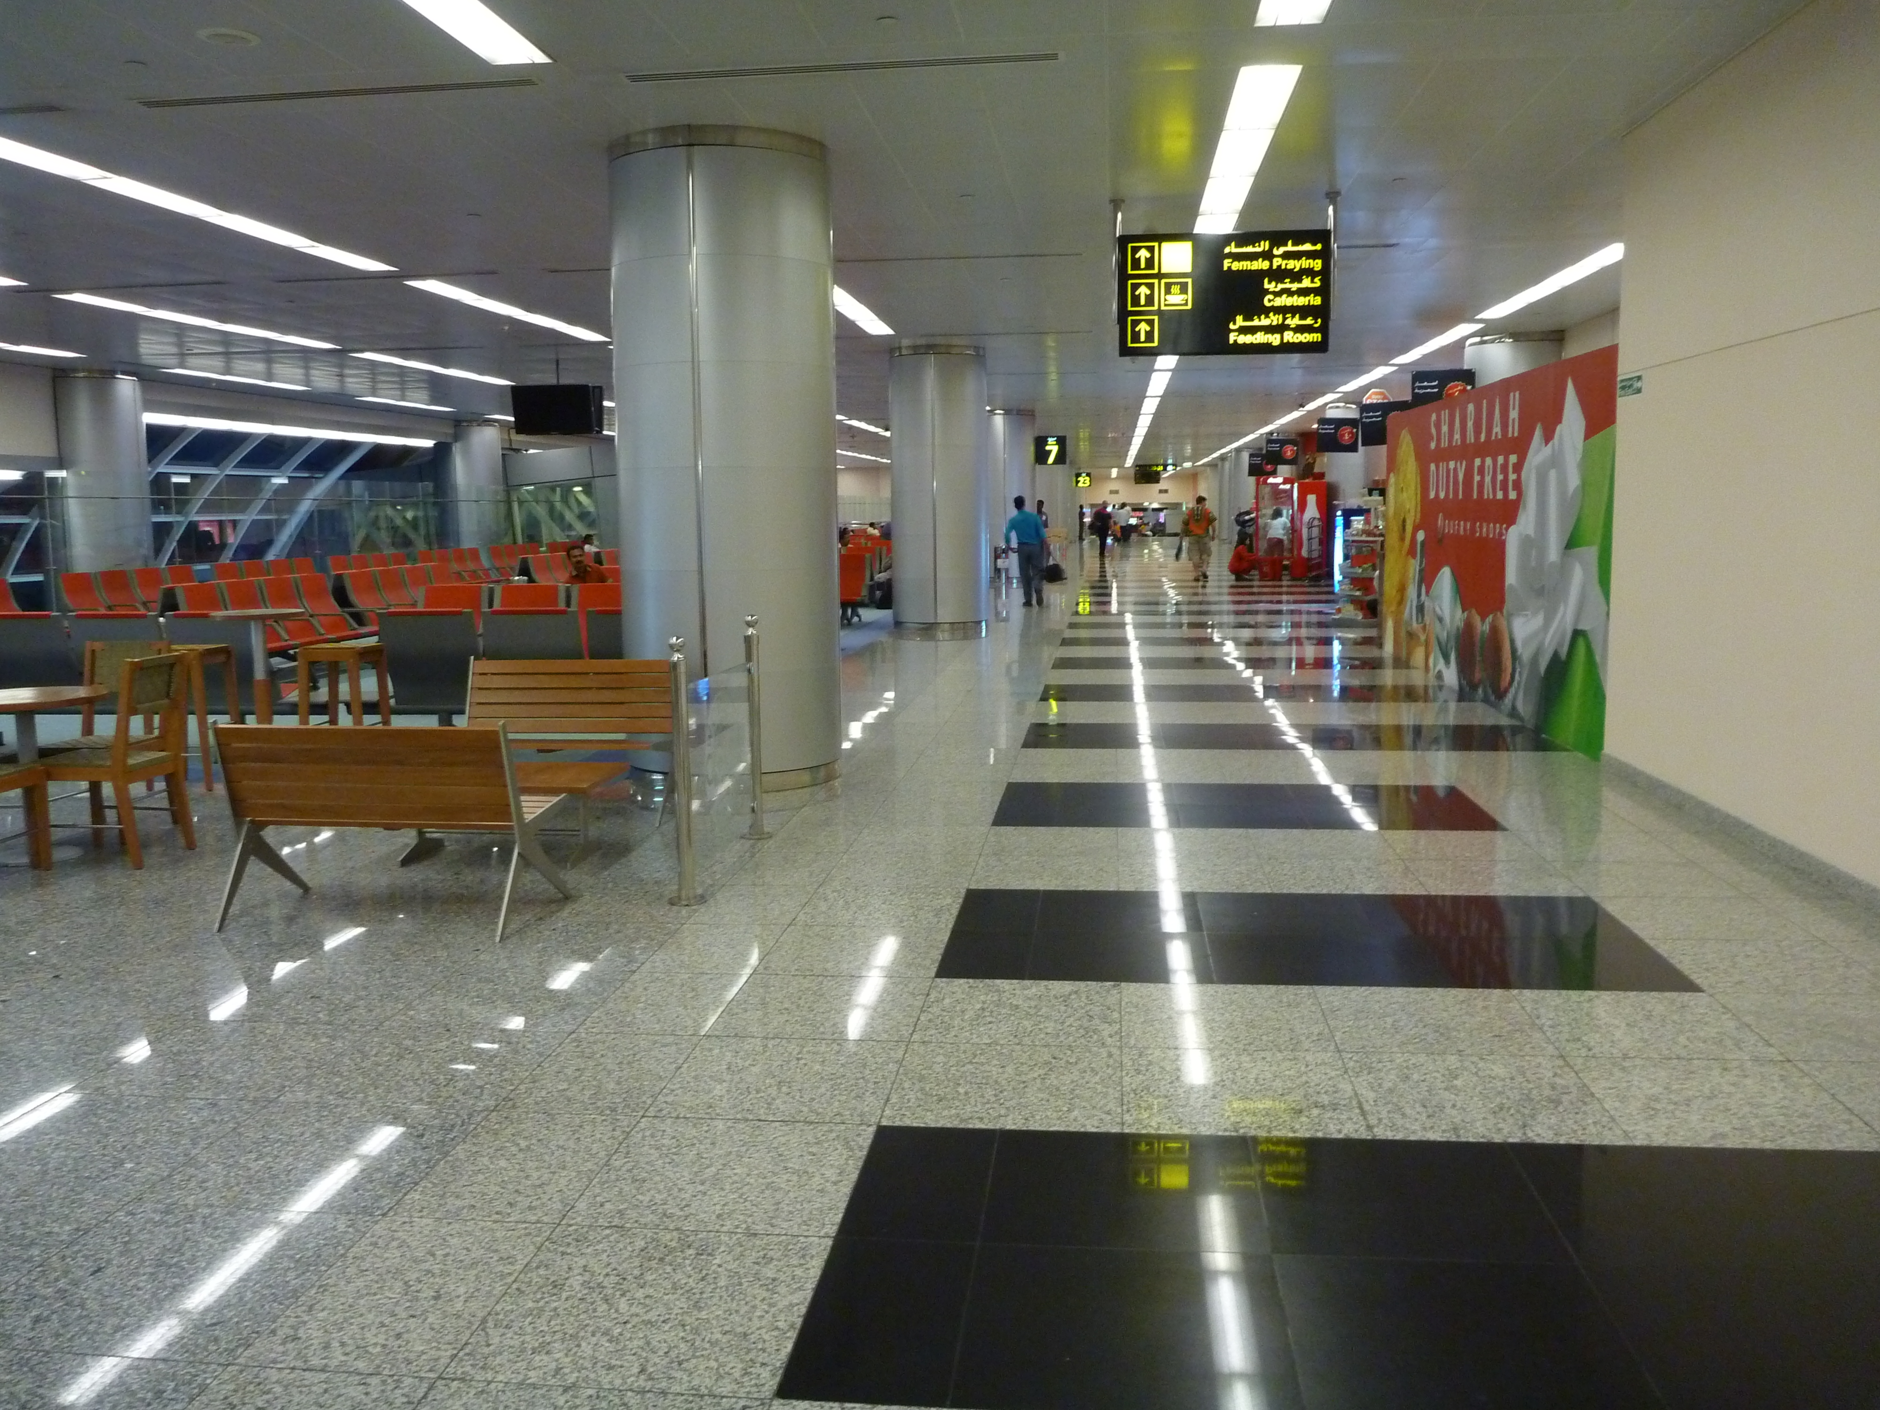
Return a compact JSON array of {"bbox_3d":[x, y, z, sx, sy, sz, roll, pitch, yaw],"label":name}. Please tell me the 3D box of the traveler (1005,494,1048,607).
[{"bbox_3d":[1.323,-2.423,23.994,0.620,1.730,0.420,0,7,7],"label":"traveler"}]

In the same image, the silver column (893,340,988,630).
[{"bbox_3d":[-0.003,-2.771,19.634,1.240,3.540,1.240,0,7,7],"label":"silver column"}]

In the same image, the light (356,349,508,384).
[{"bbox_3d":[-6.677,-4.498,20.389,0.280,0.090,4.483,0,7,7],"label":"light"}]

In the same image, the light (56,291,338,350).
[{"bbox_3d":[-7.259,-3.835,15.296,0.280,0.090,4.473,0,7,7],"label":"light"}]

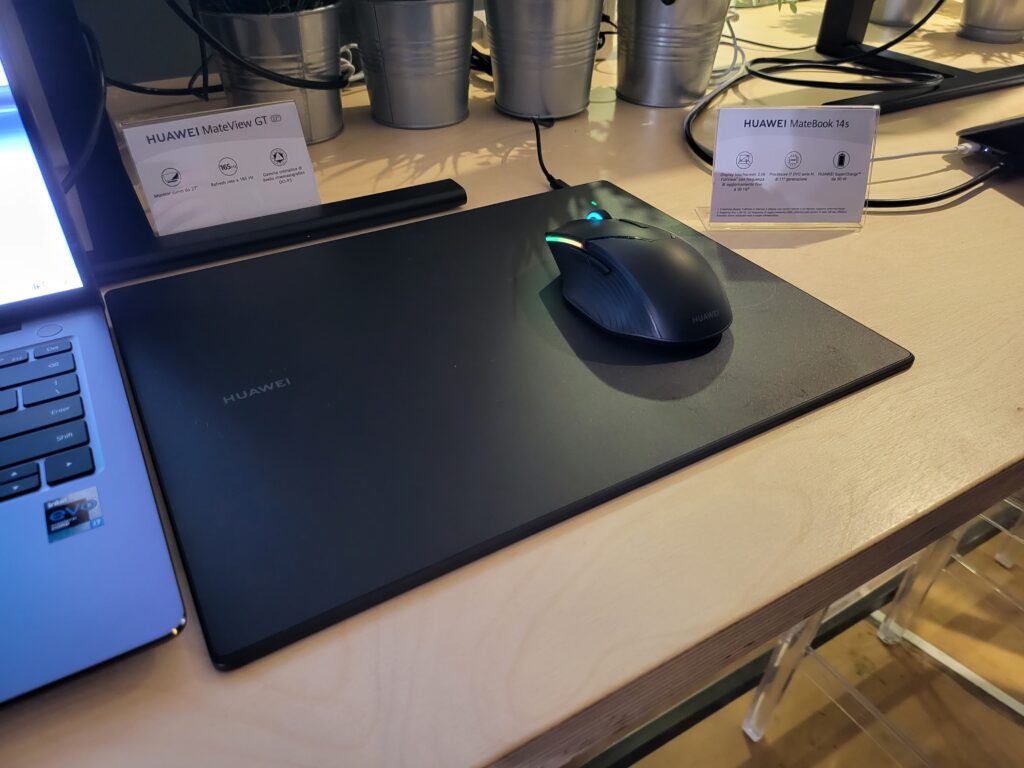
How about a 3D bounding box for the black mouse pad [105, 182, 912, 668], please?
[{"bbox_3d":[-0.012,-0.031,0.381,0.343,0.008,0.264,-19,42,-24],"label":"black mouse pad"}]

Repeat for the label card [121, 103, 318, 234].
[{"bbox_3d":[-0.181,-0.135,0.459,0.107,0.077,0.005,-21,24,-26],"label":"label card"}]

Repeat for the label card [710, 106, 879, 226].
[{"bbox_3d":[0.190,-0.147,0.483,0.107,0.077,0.005,0,19,-2],"label":"label card"}]

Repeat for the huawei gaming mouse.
[{"bbox_3d":[0.066,-0.063,0.385,0.070,0.040,0.121,-19,42,-24],"label":"huawei gaming mouse"}]

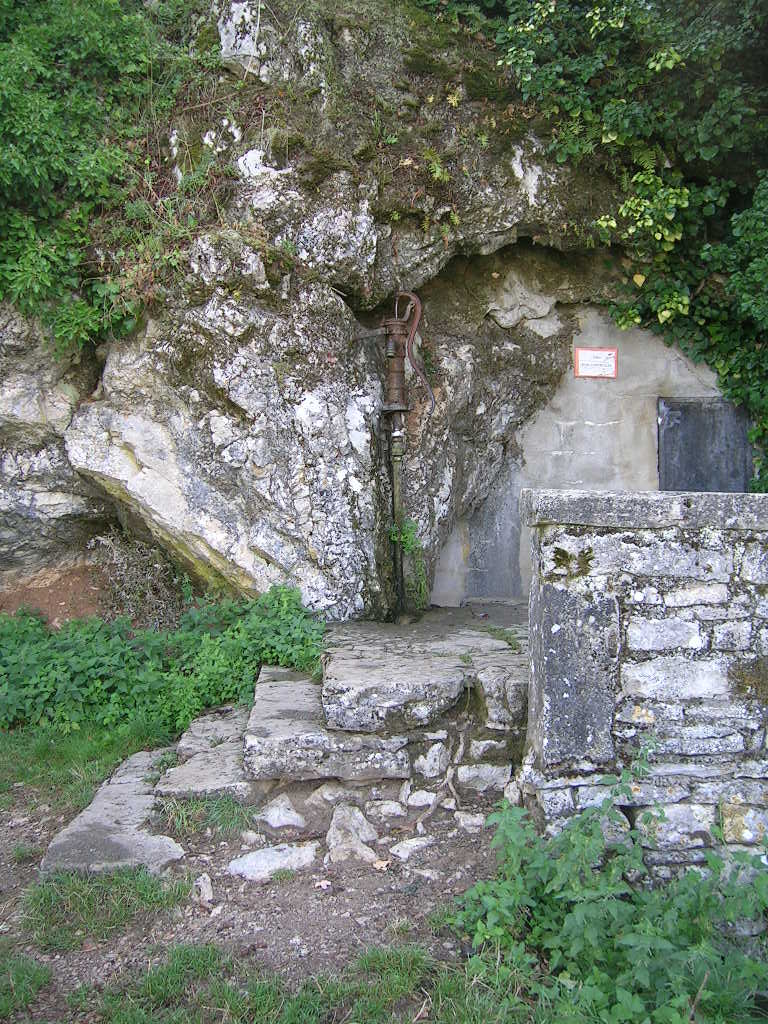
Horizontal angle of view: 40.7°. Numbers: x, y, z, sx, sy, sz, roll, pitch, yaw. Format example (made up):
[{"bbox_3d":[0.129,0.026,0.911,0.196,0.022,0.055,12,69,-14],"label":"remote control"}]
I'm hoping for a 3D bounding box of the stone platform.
[{"bbox_3d":[-0.290,1.012,5.127,2.080,0.670,2.300,0,3,-3],"label":"stone platform"}]

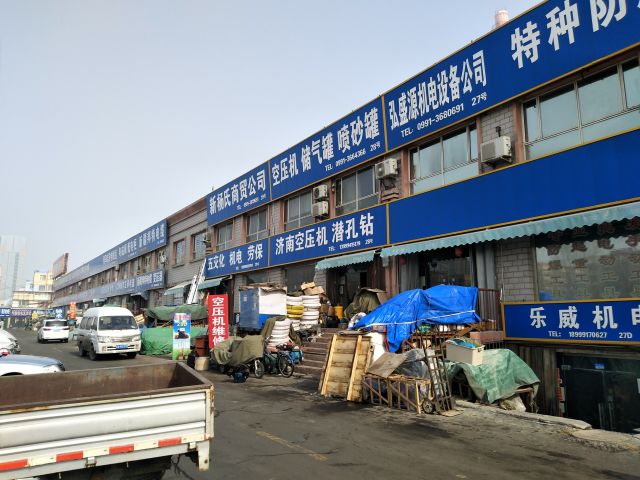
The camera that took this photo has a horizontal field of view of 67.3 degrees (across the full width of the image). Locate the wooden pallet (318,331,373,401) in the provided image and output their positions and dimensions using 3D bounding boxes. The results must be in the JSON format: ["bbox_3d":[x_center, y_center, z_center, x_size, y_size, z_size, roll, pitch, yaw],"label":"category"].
[{"bbox_3d":[0.482,2.487,9.434,0.120,1.200,1.200,23,-20,-29],"label":"wooden pallet"}]

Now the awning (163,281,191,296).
[{"bbox_3d":[-11.356,3.885,38.795,0.700,0.880,4.200,4,-10,-33],"label":"awning"}]

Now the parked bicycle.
[{"bbox_3d":[-1.092,3.072,12.512,0.500,0.910,1.500,4,-10,-33],"label":"parked bicycle"}]

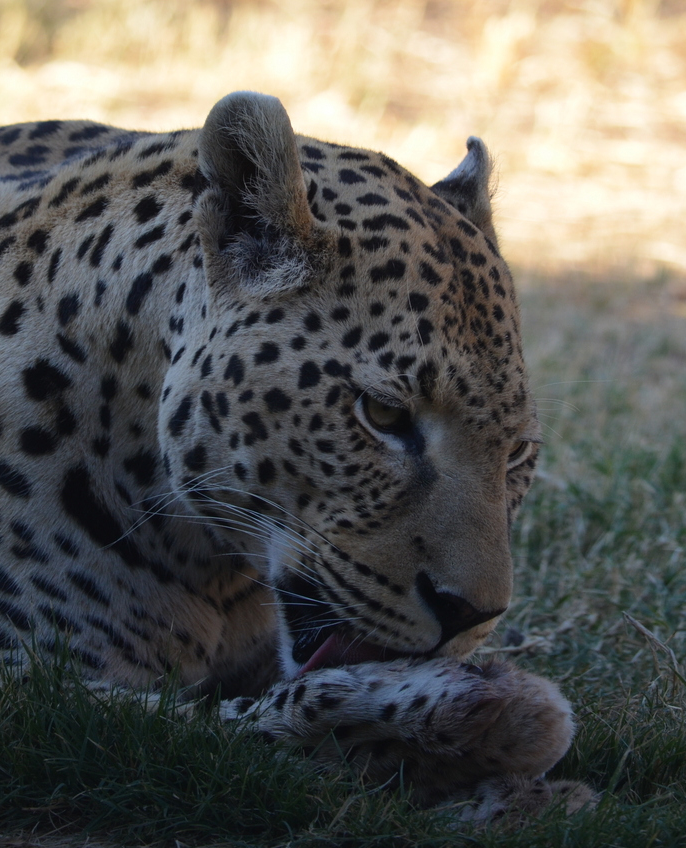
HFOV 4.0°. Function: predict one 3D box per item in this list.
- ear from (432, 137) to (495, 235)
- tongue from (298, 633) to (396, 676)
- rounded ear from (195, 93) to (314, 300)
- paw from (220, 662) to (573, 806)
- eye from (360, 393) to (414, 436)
[{"bbox_3d":[0.070,-0.129,5.530,0.035,0.068,0.055,5,6,21],"label":"ear"},{"bbox_3d":[0.001,0.126,5.370,0.042,0.020,0.050,-5,9,-31],"label":"tongue"},{"bbox_3d":[-0.049,-0.127,5.430,0.060,0.107,0.045,-4,6,6],"label":"rounded ear"},{"bbox_3d":[0.032,0.170,5.360,0.185,0.074,0.090,2,8,13],"label":"paw"},{"bbox_3d":[0.024,-0.005,5.390,0.031,0.021,0.020,9,6,-25],"label":"eye"}]

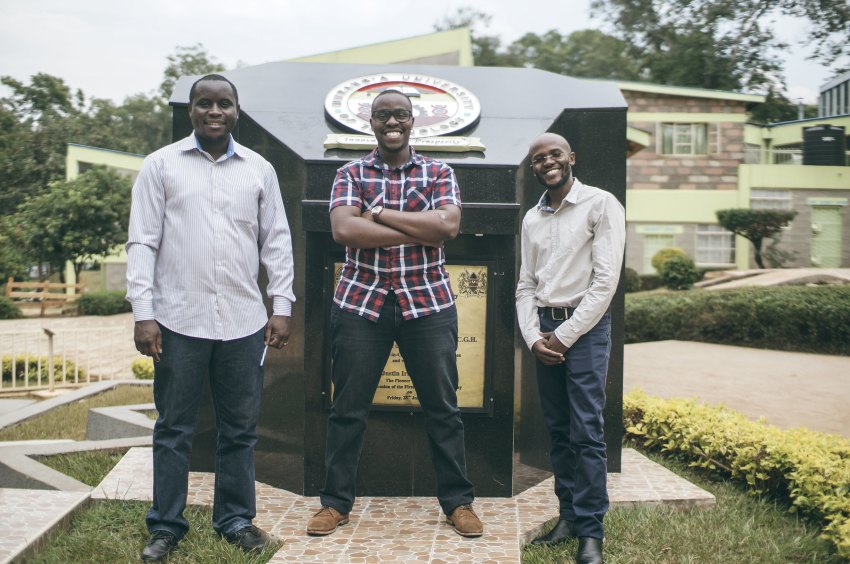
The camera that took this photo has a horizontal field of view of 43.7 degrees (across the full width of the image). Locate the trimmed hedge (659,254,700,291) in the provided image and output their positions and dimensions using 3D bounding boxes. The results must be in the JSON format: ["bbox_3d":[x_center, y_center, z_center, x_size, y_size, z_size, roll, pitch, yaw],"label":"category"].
[{"bbox_3d":[5.397,-0.201,22.517,0.891,0.765,0.850,0,3,0],"label":"trimmed hedge"}]

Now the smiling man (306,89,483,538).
[{"bbox_3d":[-0.120,0.109,4.115,0.683,1.707,0.400,0,3,-2],"label":"smiling man"}]

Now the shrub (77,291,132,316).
[{"bbox_3d":[-6.321,0.437,21.552,1.419,0.529,0.900,0,3,0],"label":"shrub"}]

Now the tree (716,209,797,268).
[{"bbox_3d":[8.441,-1.003,26.981,2.036,1.728,2.000,0,3,0],"label":"tree"}]

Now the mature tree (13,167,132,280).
[{"bbox_3d":[-8.919,-1.253,26.974,3.157,3.353,3.100,0,3,0],"label":"mature tree"}]

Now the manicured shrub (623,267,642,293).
[{"bbox_3d":[4.316,-0.053,22.500,0.640,0.560,0.640,1,3,0],"label":"manicured shrub"}]

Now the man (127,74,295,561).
[{"bbox_3d":[-0.826,0.119,4.079,0.646,1.821,0.420,0,3,-9],"label":"man"}]

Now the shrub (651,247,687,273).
[{"bbox_3d":[5.670,-0.369,24.511,0.924,0.901,0.900,0,3,0],"label":"shrub"}]

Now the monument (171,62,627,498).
[{"bbox_3d":[-0.130,-0.084,5.017,2.148,2.000,0.970,0,3,-1],"label":"monument"}]

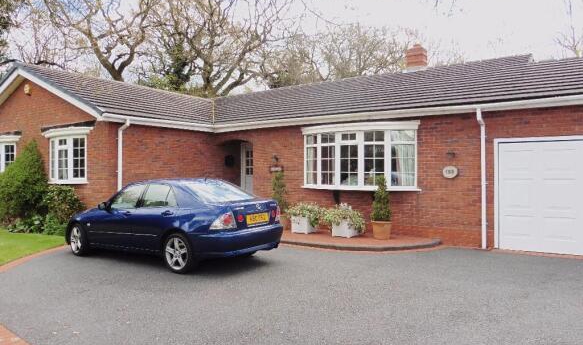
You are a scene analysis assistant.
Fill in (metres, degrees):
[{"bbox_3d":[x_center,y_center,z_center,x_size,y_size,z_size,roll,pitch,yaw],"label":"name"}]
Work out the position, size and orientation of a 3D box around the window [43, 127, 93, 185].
[{"bbox_3d":[-5.725,-0.386,10.145,1.880,1.340,0.320,0,0,31],"label":"window"}]

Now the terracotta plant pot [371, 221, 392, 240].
[{"bbox_3d":[1.888,1.188,8.450,0.420,0.390,0.420,0,0,31],"label":"terracotta plant pot"}]

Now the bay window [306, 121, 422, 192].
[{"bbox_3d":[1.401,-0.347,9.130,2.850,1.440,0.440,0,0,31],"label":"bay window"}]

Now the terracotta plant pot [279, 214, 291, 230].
[{"bbox_3d":[-0.246,1.205,9.650,0.420,0.380,0.420,0,0,0],"label":"terracotta plant pot"}]

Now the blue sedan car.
[{"bbox_3d":[-2.304,0.828,7.425,4.400,1.410,1.720,0,0,32],"label":"blue sedan car"}]

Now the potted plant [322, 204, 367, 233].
[{"bbox_3d":[1.150,1.010,8.770,0.920,0.700,0.750,0,0,31],"label":"potted plant"}]

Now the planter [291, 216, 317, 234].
[{"bbox_3d":[0.305,1.200,9.248,0.400,0.380,0.420,0,0,36],"label":"planter"}]

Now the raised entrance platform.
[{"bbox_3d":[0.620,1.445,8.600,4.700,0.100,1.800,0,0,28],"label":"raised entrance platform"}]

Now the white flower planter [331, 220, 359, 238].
[{"bbox_3d":[1.159,1.200,8.708,0.400,0.380,0.420,0,0,36],"label":"white flower planter"}]

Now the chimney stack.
[{"bbox_3d":[3.682,-3.415,12.000,0.530,0.760,0.530,0,0,31],"label":"chimney stack"}]

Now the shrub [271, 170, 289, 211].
[{"bbox_3d":[-0.275,0.500,9.650,0.400,1.000,0.400,0,0,0],"label":"shrub"}]

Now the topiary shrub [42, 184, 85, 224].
[{"bbox_3d":[-5.320,0.854,9.450,0.980,1.150,0.900,0,0,31],"label":"topiary shrub"}]

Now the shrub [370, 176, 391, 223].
[{"bbox_3d":[1.850,0.555,8.370,0.400,0.990,0.400,0,0,28],"label":"shrub"}]

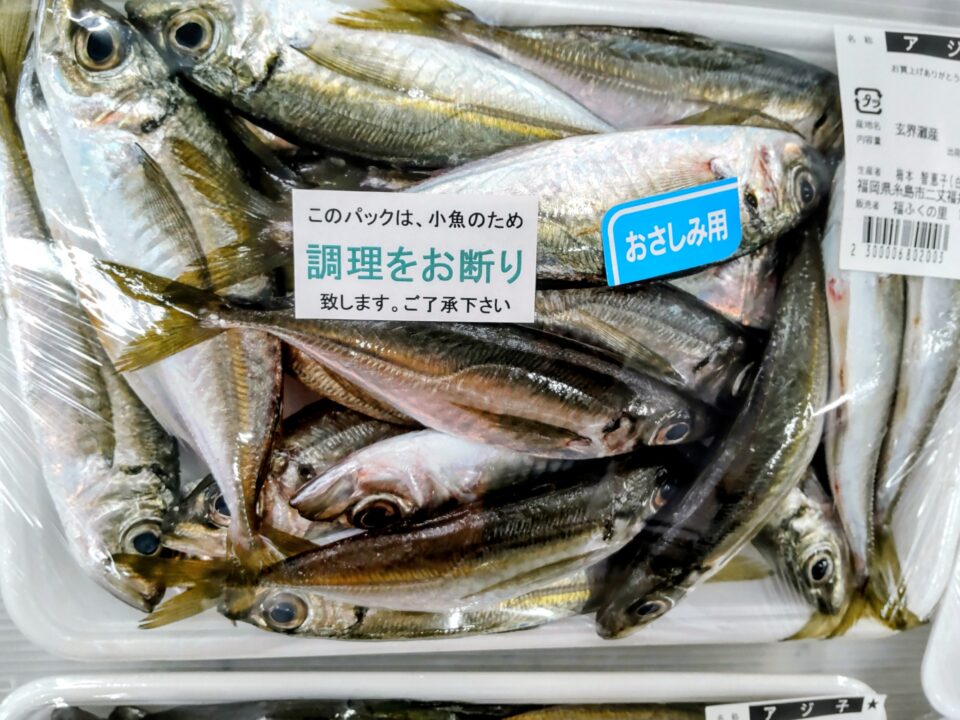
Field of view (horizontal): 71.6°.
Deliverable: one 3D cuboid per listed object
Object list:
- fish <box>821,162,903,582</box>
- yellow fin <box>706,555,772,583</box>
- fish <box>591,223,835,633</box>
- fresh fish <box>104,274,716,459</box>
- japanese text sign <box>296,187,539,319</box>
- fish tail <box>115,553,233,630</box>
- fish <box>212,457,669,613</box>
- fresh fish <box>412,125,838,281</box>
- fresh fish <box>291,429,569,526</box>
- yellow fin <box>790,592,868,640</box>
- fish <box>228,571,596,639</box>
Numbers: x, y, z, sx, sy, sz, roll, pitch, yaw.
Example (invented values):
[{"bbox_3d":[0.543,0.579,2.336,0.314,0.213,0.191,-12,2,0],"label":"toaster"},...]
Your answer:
[{"bbox_3d":[0.120,0.001,0.213,0.036,0.026,0.143,-3,90,-45],"label":"fish"},{"bbox_3d":[0.085,0.069,0.220,0.022,0.005,0.009,6,83,0],"label":"yellow fin"},{"bbox_3d":[0.082,0.020,0.211,0.032,0.036,0.138,24,90,45],"label":"fish"},{"bbox_3d":[-0.021,0.005,0.207,0.185,0.026,0.041,10,120,0],"label":"fresh fish"},{"bbox_3d":[-0.019,-0.031,0.197,0.072,0.002,0.038,0,91,-1],"label":"japanese text sign"},{"bbox_3d":[-0.098,0.073,0.212,0.037,0.008,0.024,-12,83,0],"label":"fish tail"},{"bbox_3d":[-0.019,0.057,0.211,0.161,0.026,0.037,-10,125,0],"label":"fish"},{"bbox_3d":[0.012,-0.048,0.209,0.191,0.026,0.045,-3,102,0],"label":"fresh fish"},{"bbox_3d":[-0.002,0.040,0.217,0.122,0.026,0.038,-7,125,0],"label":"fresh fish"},{"bbox_3d":[0.114,0.083,0.217,0.029,0.007,0.015,-29,84,0],"label":"yellow fin"},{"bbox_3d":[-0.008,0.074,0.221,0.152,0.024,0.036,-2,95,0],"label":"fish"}]

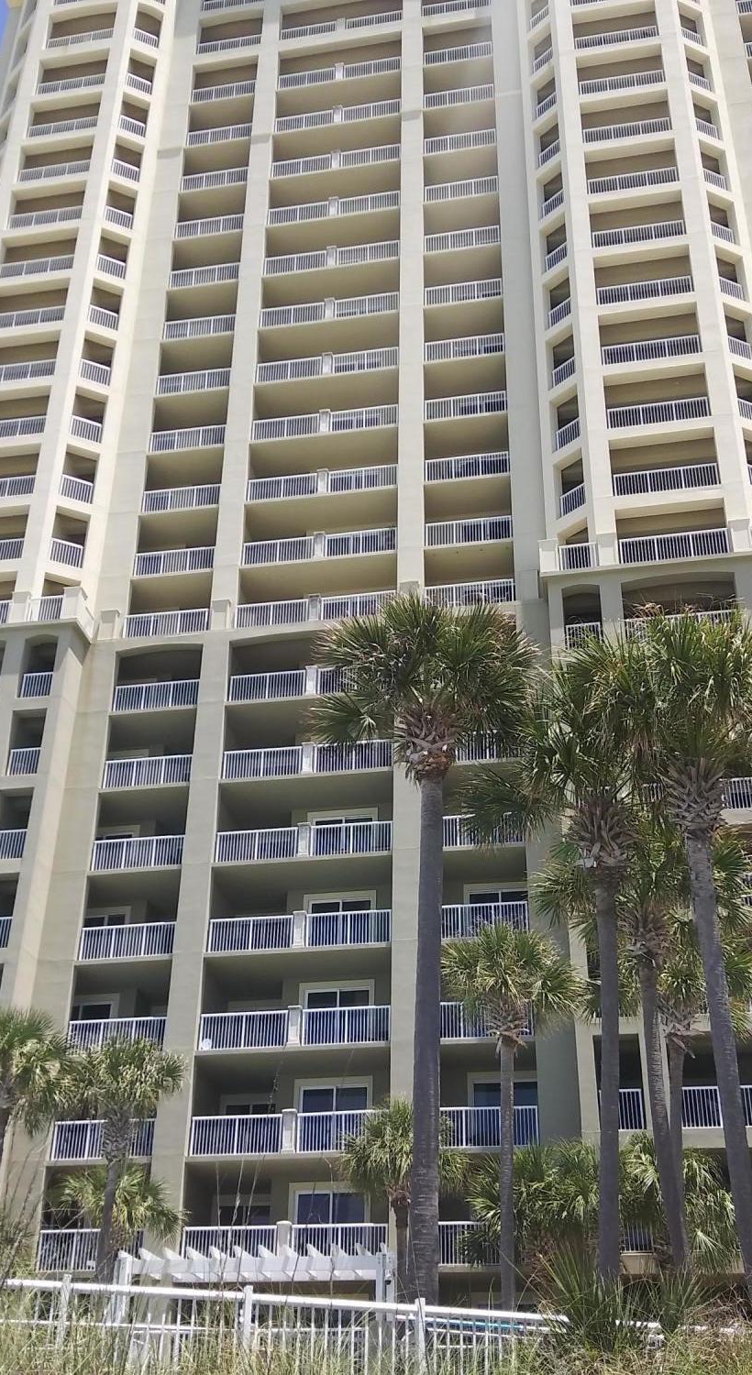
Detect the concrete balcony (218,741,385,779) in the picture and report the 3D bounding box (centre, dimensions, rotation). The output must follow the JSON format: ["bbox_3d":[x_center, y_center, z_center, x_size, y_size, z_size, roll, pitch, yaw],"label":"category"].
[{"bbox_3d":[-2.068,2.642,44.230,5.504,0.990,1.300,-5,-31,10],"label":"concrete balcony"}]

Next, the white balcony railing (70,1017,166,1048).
[{"bbox_3d":[-8.052,10.838,42.688,3.160,1.080,0.080,-5,-31,10],"label":"white balcony railing"}]

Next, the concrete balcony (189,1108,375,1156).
[{"bbox_3d":[-2.307,12.882,39.223,5.775,1.300,1.500,-5,-31,10],"label":"concrete balcony"}]

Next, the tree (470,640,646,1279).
[{"bbox_3d":[3.749,4.366,22.974,4.072,11.913,4.072,-5,-31,10],"label":"tree"}]

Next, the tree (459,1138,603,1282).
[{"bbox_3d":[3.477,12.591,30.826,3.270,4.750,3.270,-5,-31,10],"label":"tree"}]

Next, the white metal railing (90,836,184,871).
[{"bbox_3d":[-7.456,5.233,43.194,3.005,1.039,0.100,-5,-31,10],"label":"white metal railing"}]

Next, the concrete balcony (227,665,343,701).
[{"bbox_3d":[-2.154,0.081,48.195,5.890,1.100,1.200,-5,-31,10],"label":"concrete balcony"}]

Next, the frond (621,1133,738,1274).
[{"bbox_3d":[6.710,11.423,30.561,2.500,2.807,2.500,-5,-31,10],"label":"frond"}]

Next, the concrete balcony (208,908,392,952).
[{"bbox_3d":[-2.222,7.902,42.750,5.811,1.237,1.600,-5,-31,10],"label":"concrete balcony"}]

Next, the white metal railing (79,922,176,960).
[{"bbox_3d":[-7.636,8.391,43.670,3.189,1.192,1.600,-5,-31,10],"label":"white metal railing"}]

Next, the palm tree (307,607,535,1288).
[{"bbox_3d":[0.804,3.551,21.390,3.762,11.621,3.762,-5,-31,10],"label":"palm tree"}]

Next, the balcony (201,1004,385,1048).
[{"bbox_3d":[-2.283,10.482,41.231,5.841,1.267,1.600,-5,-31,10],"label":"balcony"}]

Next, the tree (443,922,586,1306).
[{"bbox_3d":[3.234,10.267,31.076,3.411,10.200,3.411,-5,-31,10],"label":"tree"}]

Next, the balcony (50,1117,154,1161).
[{"bbox_3d":[-7.724,13.383,40.130,3.099,1.200,1.500,-5,-31,10],"label":"balcony"}]

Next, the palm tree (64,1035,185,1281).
[{"bbox_3d":[-6.120,11.873,31.611,3.062,7.500,3.062,-5,-31,10],"label":"palm tree"}]

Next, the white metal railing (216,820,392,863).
[{"bbox_3d":[-2.236,5.354,45.086,5.871,1.100,1.200,-5,-31,10],"label":"white metal railing"}]

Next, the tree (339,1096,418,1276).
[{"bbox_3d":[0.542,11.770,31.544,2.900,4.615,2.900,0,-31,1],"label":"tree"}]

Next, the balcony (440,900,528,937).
[{"bbox_3d":[3.150,7.323,41.311,3.042,1.200,1.500,-5,-31,10],"label":"balcony"}]

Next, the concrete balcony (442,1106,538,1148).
[{"bbox_3d":[3.197,12.794,39.465,3.045,1.100,1.200,-5,-31,10],"label":"concrete balcony"}]

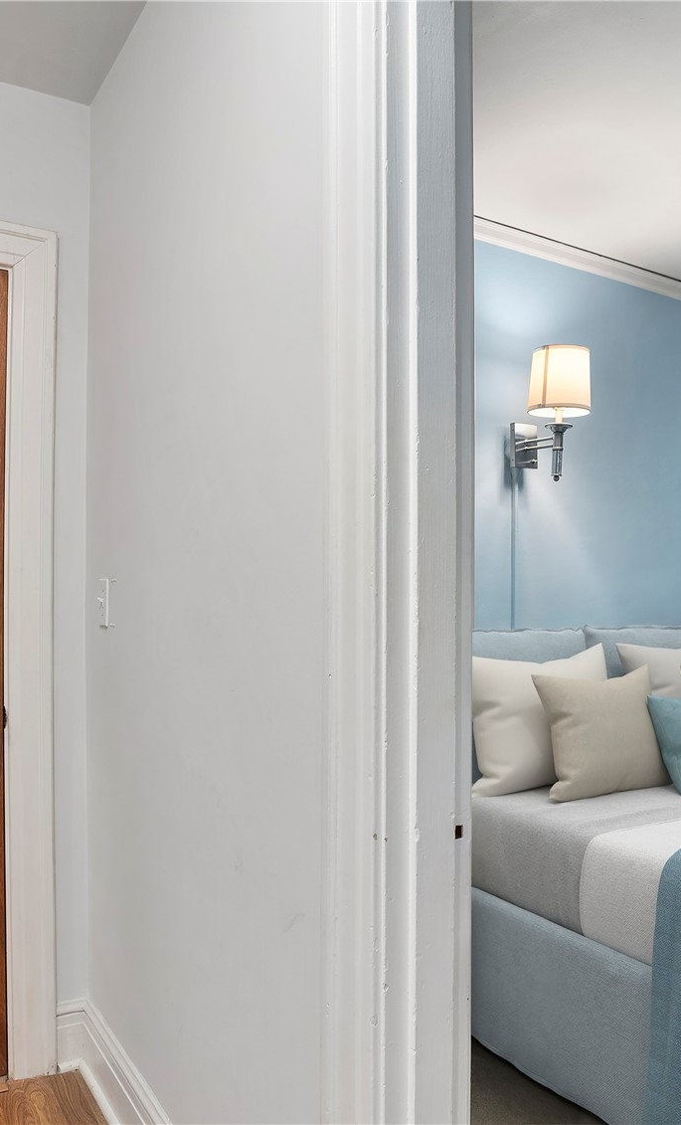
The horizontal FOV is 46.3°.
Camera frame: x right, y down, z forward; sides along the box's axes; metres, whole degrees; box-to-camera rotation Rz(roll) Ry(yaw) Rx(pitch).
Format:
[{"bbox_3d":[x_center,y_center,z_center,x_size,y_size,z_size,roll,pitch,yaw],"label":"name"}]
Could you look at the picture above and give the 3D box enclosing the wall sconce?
[{"bbox_3d":[0.716,-0.482,2.670,0.211,0.420,0.245,1,-1,-32],"label":"wall sconce"}]

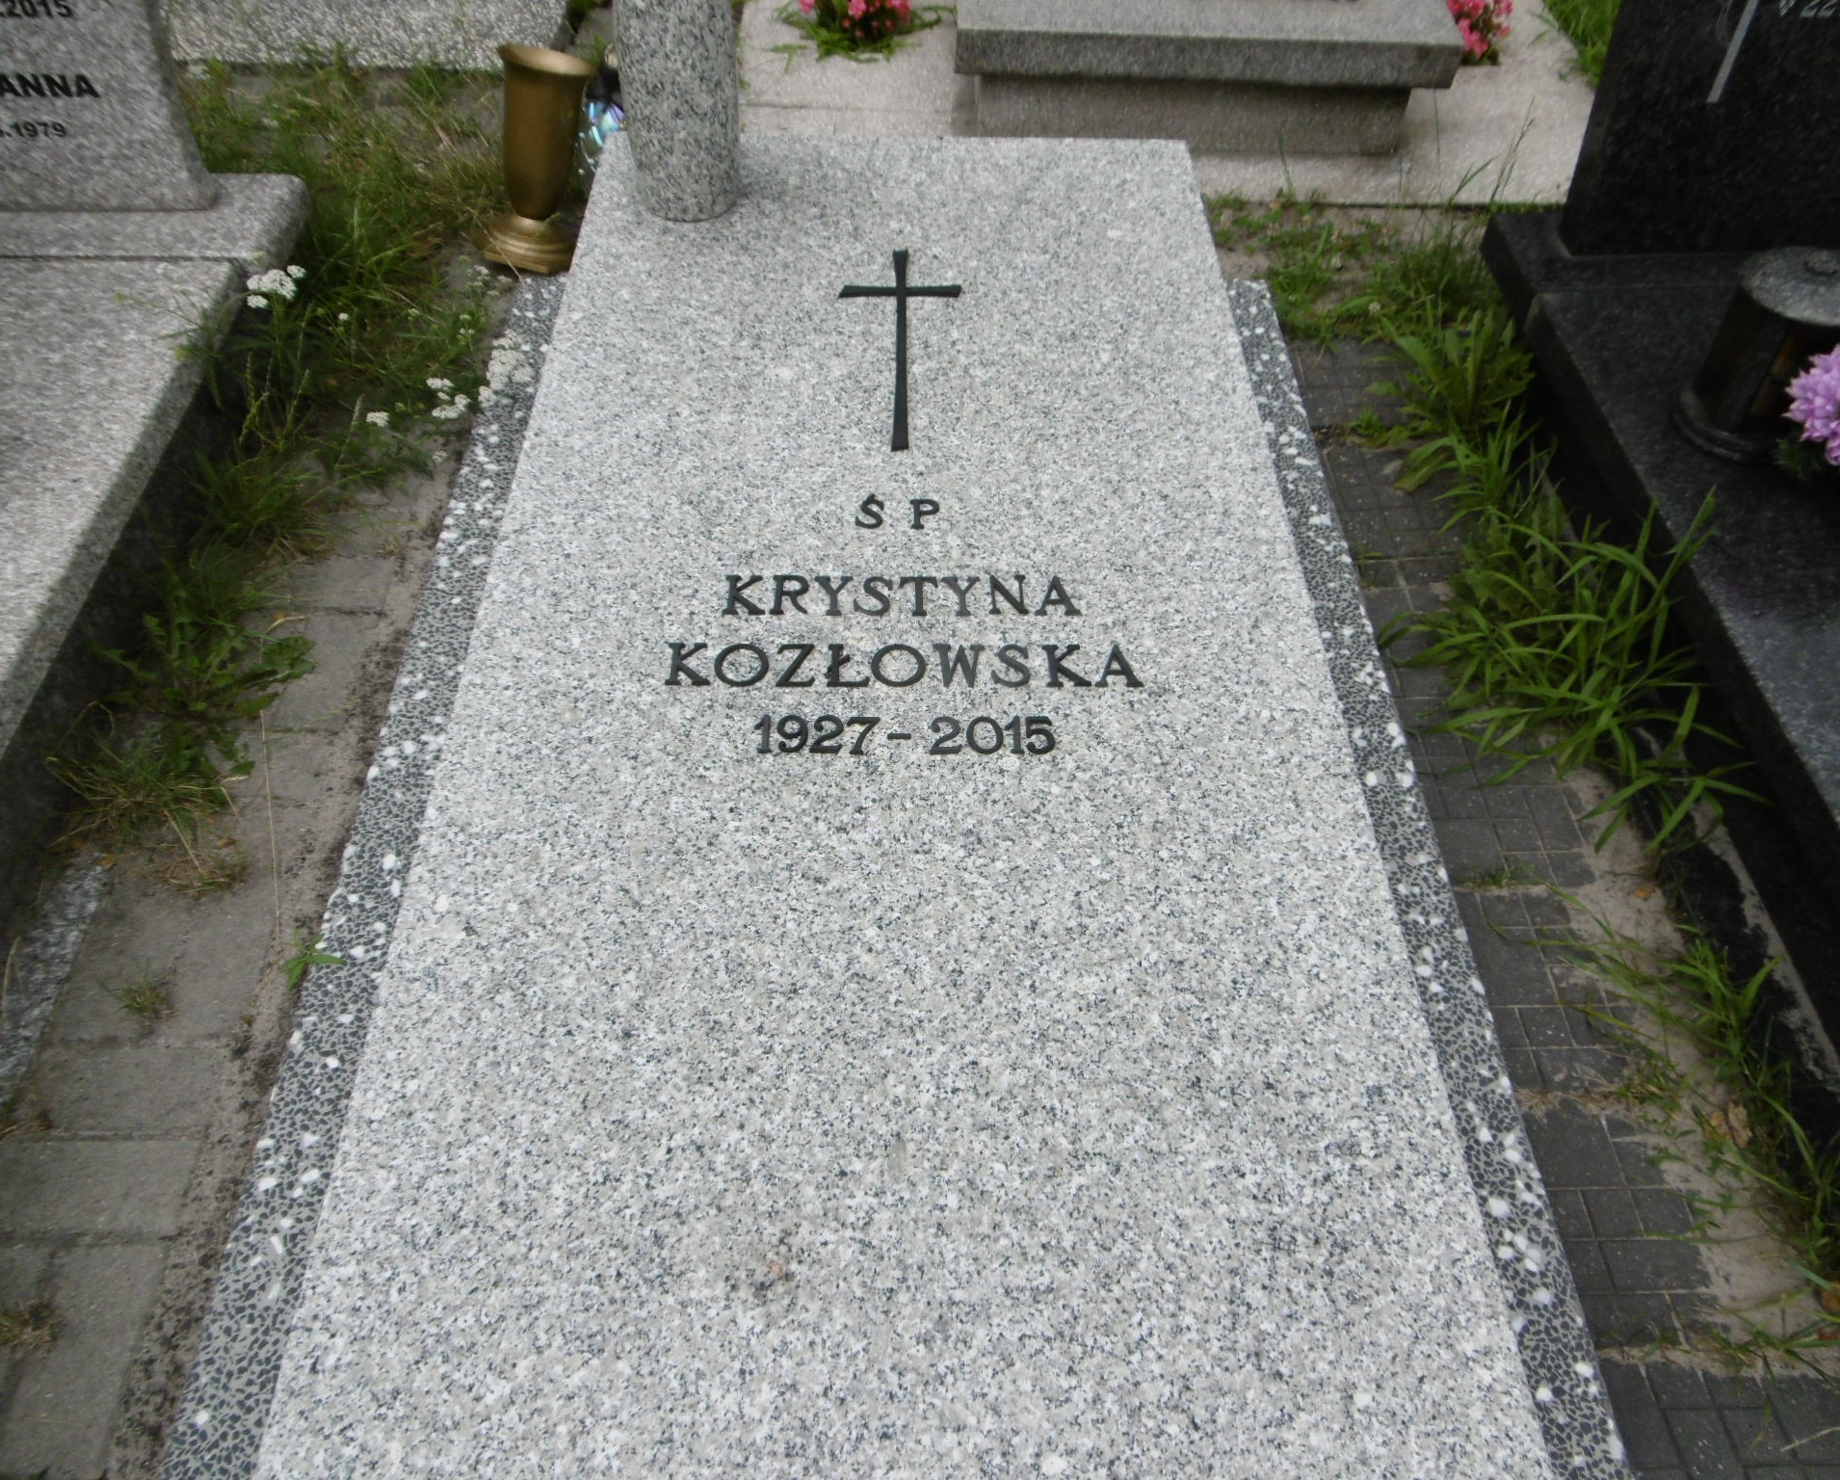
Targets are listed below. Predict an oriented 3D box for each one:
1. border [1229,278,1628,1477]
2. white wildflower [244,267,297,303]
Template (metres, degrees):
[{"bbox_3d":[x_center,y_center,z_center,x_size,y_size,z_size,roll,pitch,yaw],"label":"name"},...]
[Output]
[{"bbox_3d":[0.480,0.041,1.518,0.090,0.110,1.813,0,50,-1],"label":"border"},{"bbox_3d":[-0.836,-0.585,1.760,0.064,0.030,0.055,0,50,-1],"label":"white wildflower"}]

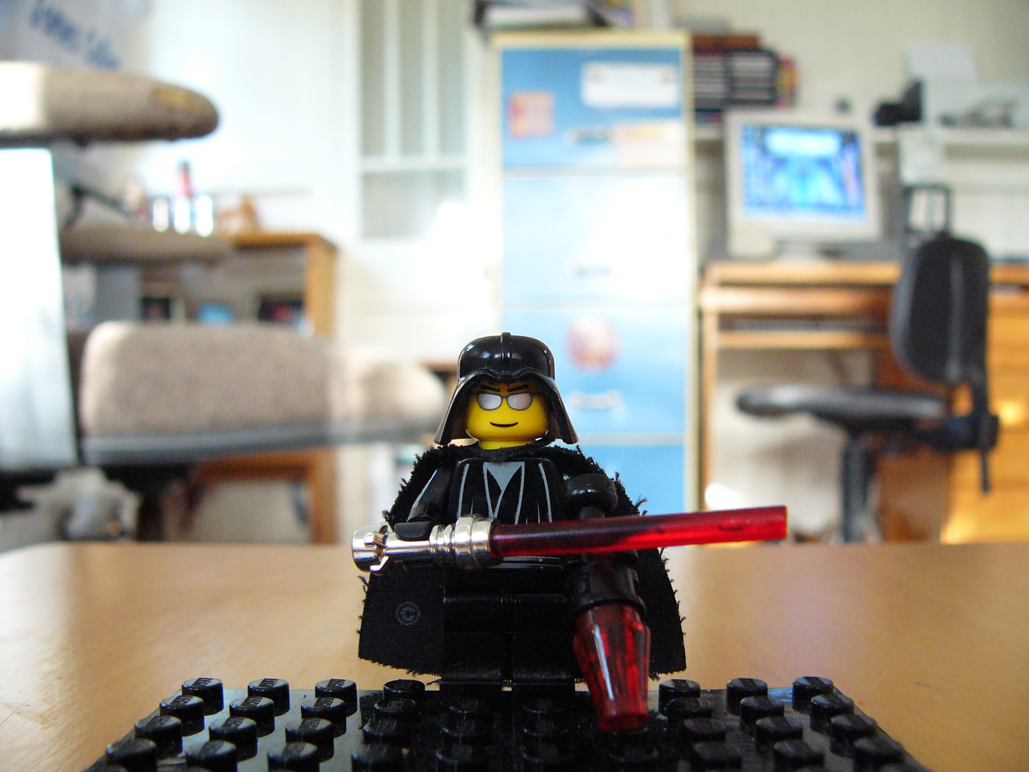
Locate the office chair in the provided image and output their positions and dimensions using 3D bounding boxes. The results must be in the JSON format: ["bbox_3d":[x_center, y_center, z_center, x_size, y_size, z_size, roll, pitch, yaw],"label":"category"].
[{"bbox_3d":[0.690,0.090,2.150,0.560,0.790,0.530,0,-1,20],"label":"office chair"}]

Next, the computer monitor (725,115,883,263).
[{"bbox_3d":[0.670,-0.465,2.670,0.360,0.365,0.350,0,-1,-7],"label":"computer monitor"}]

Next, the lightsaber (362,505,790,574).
[{"bbox_3d":[0.005,0.015,0.104,0.042,0.005,0.005,-5,-1,6],"label":"lightsaber"}]

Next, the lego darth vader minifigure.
[{"bbox_3d":[0.001,0.015,0.122,0.039,0.043,0.029,0,-1,0],"label":"lego darth vader minifigure"}]

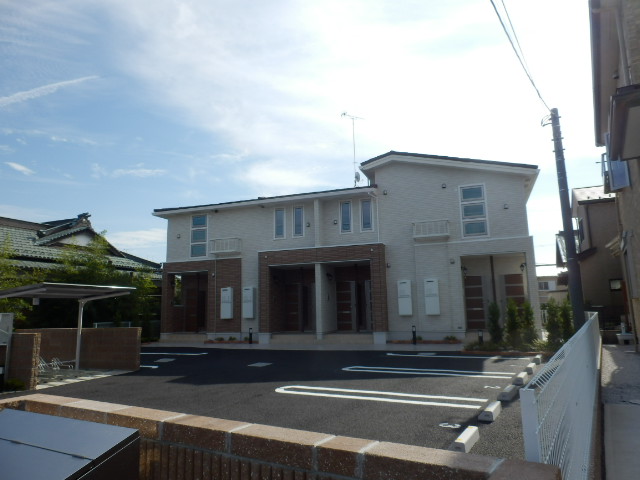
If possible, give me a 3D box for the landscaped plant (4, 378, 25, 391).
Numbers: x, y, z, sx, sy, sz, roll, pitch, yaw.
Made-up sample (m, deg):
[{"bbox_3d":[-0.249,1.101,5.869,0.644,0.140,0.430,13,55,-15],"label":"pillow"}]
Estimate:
[{"bbox_3d":[-6.644,3.143,9.650,0.450,0.290,0.420,-6,-10,30],"label":"landscaped plant"}]

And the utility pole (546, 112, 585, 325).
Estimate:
[{"bbox_3d":[5.757,-0.128,10.151,0.270,6.125,0.270,-6,-10,30],"label":"utility pole"}]

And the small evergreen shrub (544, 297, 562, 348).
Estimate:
[{"bbox_3d":[6.751,2.402,12.829,0.494,1.406,0.494,-4,-10,18],"label":"small evergreen shrub"}]

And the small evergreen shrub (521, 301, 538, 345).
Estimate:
[{"bbox_3d":[6.191,2.456,13.113,0.505,1.321,0.505,-4,-10,18],"label":"small evergreen shrub"}]

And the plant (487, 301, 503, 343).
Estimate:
[{"bbox_3d":[5.384,2.533,13.689,0.469,1.319,0.469,-4,-10,18],"label":"plant"}]

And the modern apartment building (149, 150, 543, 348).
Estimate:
[{"bbox_3d":[1.310,0.963,21.300,16.082,7.289,8.500,-4,-10,18],"label":"modern apartment building"}]

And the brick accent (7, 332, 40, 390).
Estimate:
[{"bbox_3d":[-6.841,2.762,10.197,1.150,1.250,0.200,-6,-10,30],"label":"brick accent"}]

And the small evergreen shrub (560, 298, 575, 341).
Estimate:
[{"bbox_3d":[7.145,2.377,12.808,0.384,1.361,0.384,-4,-10,18],"label":"small evergreen shrub"}]

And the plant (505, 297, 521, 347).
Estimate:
[{"bbox_3d":[5.712,2.465,13.165,0.451,1.443,0.451,-4,-10,18],"label":"plant"}]

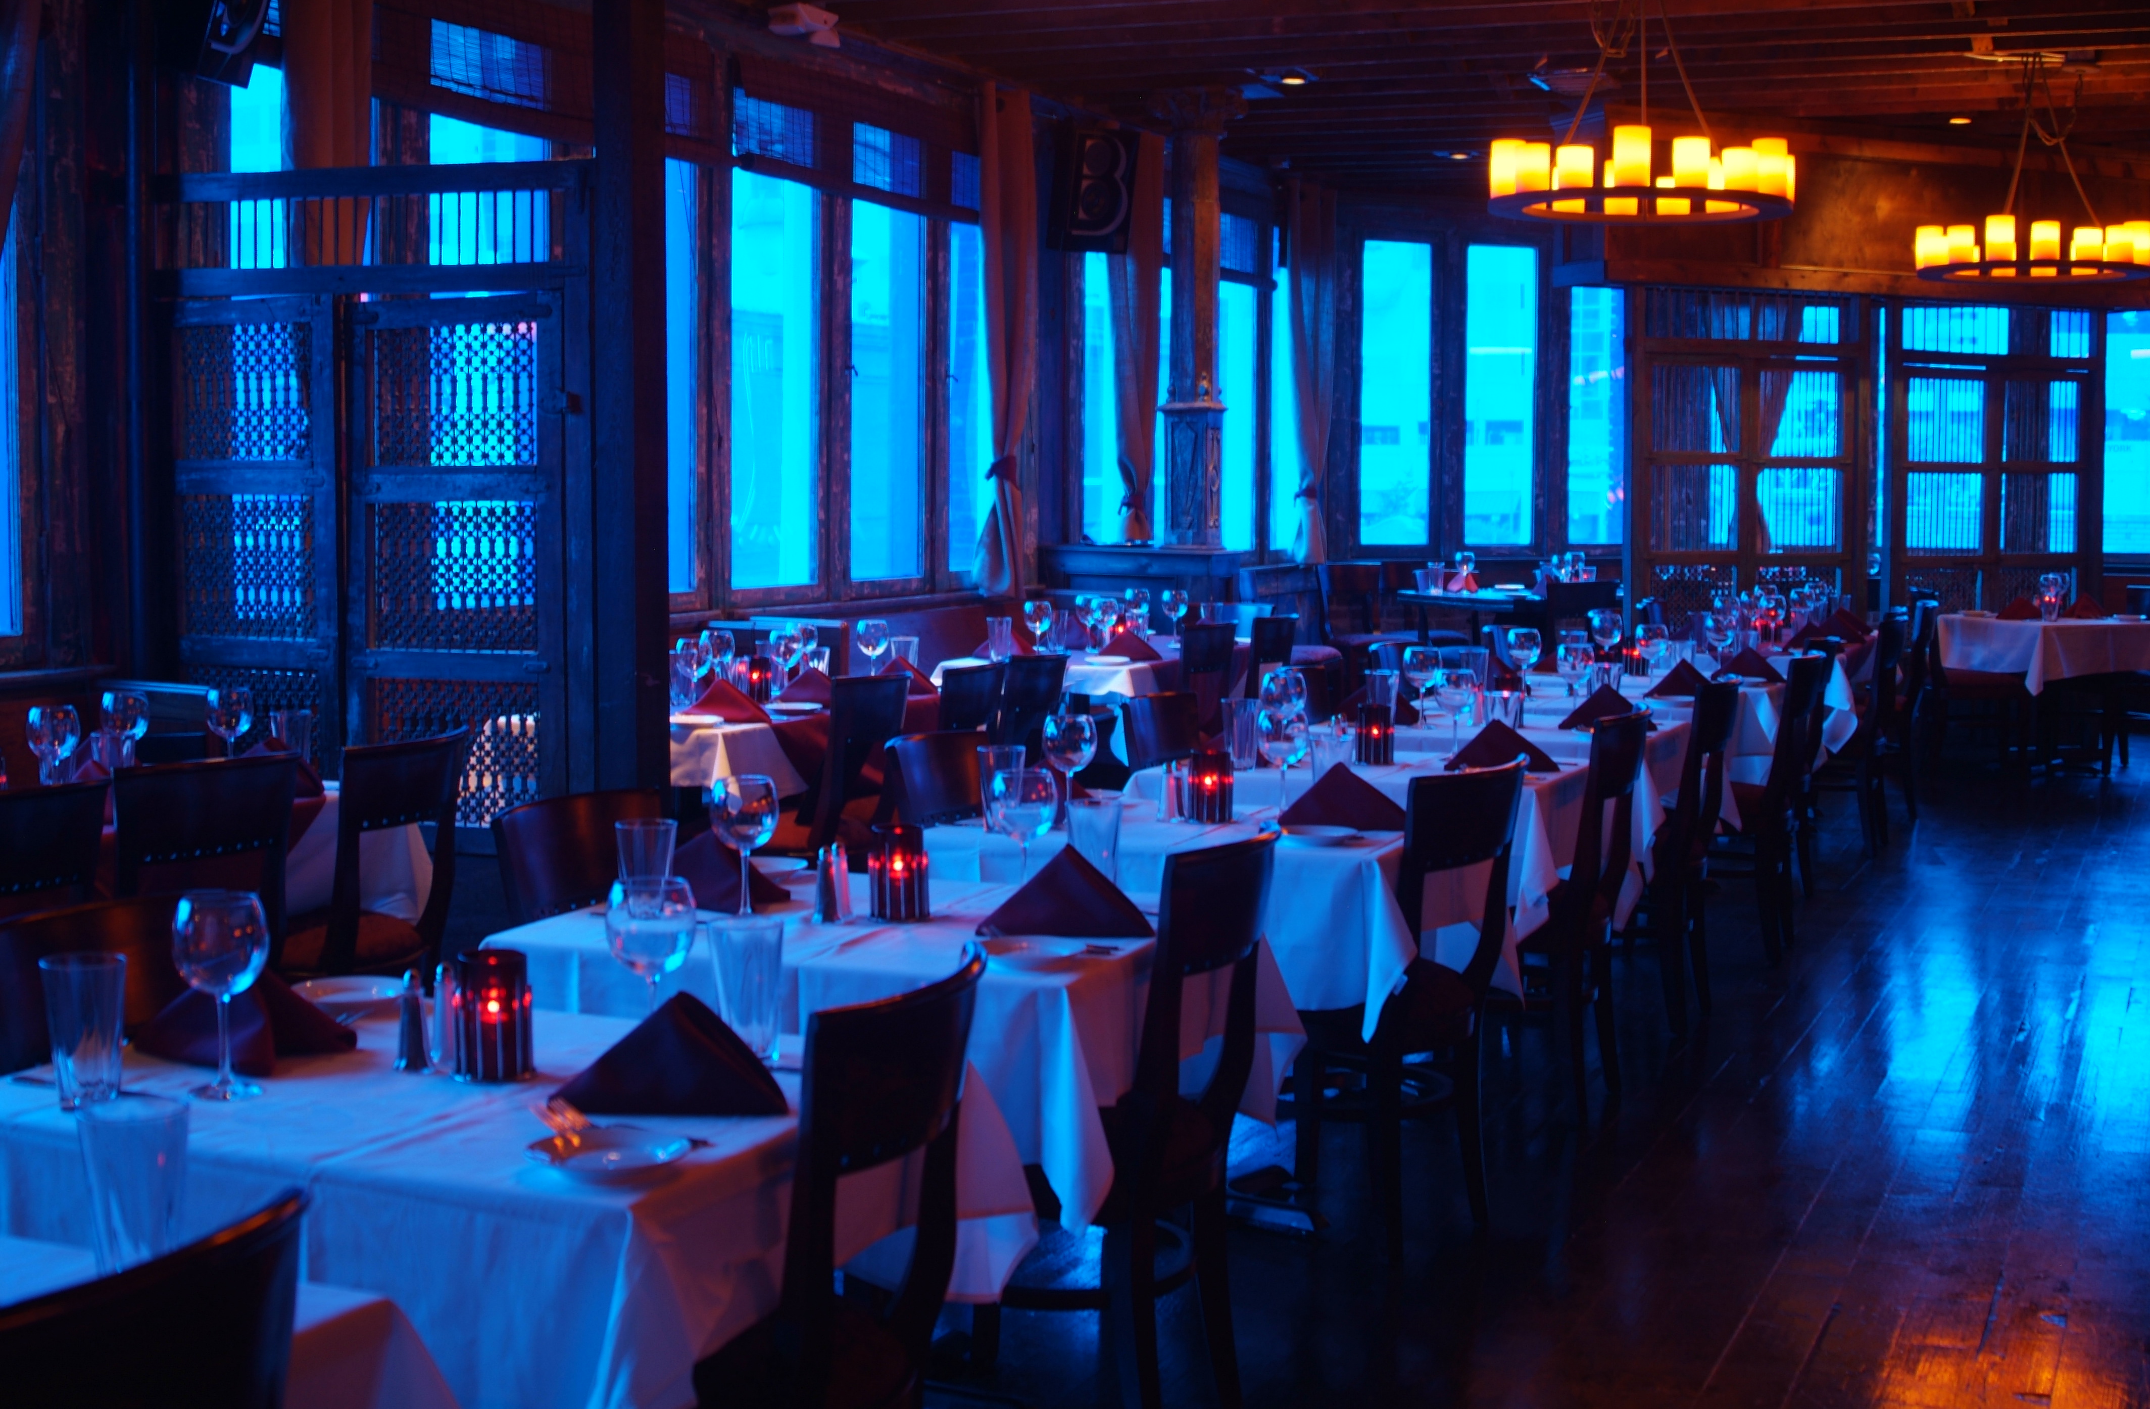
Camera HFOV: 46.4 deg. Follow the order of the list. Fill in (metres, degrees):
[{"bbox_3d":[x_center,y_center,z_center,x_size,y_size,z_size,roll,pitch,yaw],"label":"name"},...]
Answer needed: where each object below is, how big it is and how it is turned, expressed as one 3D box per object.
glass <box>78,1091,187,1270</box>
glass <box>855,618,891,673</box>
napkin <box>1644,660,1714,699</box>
[{"bbox_3d":[-0.734,0.382,1.963,0.090,0.150,0.090,2,5,25],"label":"glass"},{"bbox_3d":[-0.678,-0.169,8.437,0.107,0.218,0.107,0,5,0],"label":"glass"},{"bbox_3d":[1.946,-0.091,8.041,0.255,0.130,0.160,1,5,13],"label":"napkin"}]

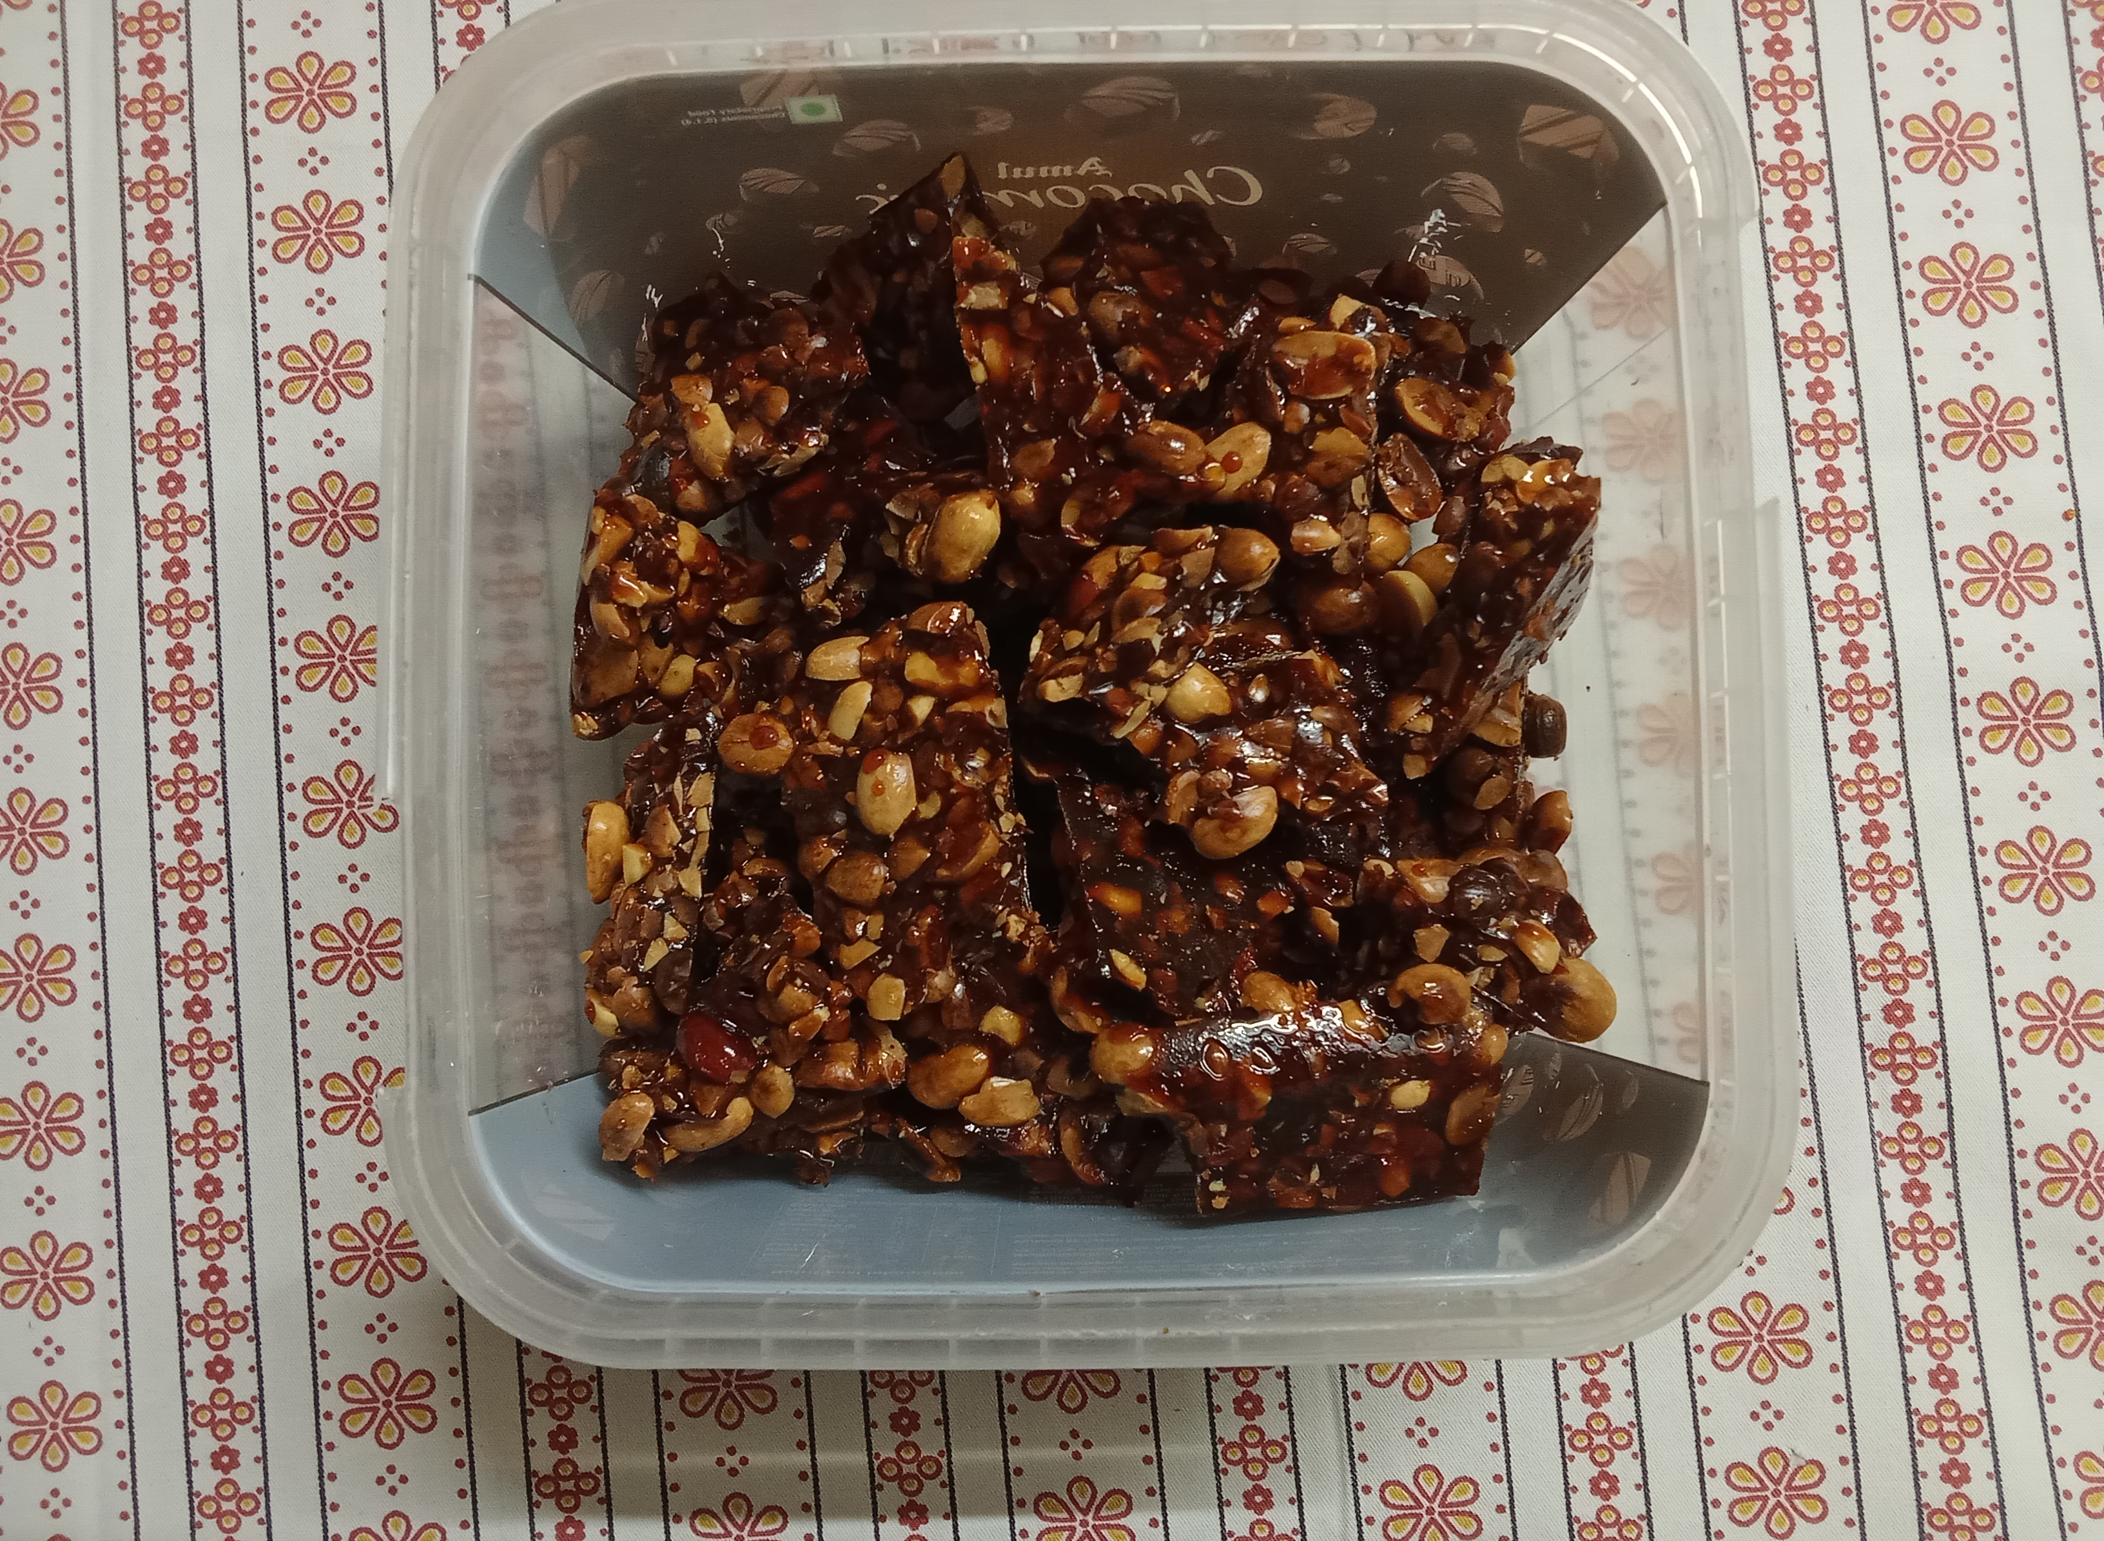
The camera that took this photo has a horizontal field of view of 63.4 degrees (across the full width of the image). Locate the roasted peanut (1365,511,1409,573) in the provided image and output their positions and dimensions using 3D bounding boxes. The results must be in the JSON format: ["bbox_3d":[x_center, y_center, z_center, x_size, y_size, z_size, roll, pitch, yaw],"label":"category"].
[{"bbox_3d":[0.043,-0.029,0.218,0.007,0.007,0.008,-6,86,0],"label":"roasted peanut"}]

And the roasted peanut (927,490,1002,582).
[{"bbox_3d":[-0.011,-0.030,0.215,0.009,0.008,0.012,27,86,3],"label":"roasted peanut"}]

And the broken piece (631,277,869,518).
[{"bbox_3d":[-0.040,-0.049,0.222,0.028,0.015,0.028,-5,102,1],"label":"broken piece"}]

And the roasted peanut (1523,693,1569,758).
[{"bbox_3d":[0.065,-0.006,0.223,0.007,0.007,0.009,0,86,1],"label":"roasted peanut"}]

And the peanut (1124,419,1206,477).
[{"bbox_3d":[0.014,-0.040,0.213,0.010,0.006,0.006,22,86,2],"label":"peanut"}]

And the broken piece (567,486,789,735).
[{"bbox_3d":[-0.048,-0.020,0.216,0.026,0.014,0.029,6,87,-5],"label":"broken piece"}]

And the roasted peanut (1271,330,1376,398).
[{"bbox_3d":[0.034,-0.051,0.212,0.013,0.007,0.009,10,86,1],"label":"roasted peanut"}]

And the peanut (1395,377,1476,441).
[{"bbox_3d":[0.049,-0.046,0.216,0.011,0.006,0.007,37,87,3],"label":"peanut"}]

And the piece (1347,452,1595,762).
[{"bbox_3d":[0.053,-0.020,0.217,0.019,0.019,0.036,25,86,2],"label":"piece"}]

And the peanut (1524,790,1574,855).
[{"bbox_3d":[0.065,0.007,0.223,0.007,0.007,0.009,24,86,2],"label":"peanut"}]

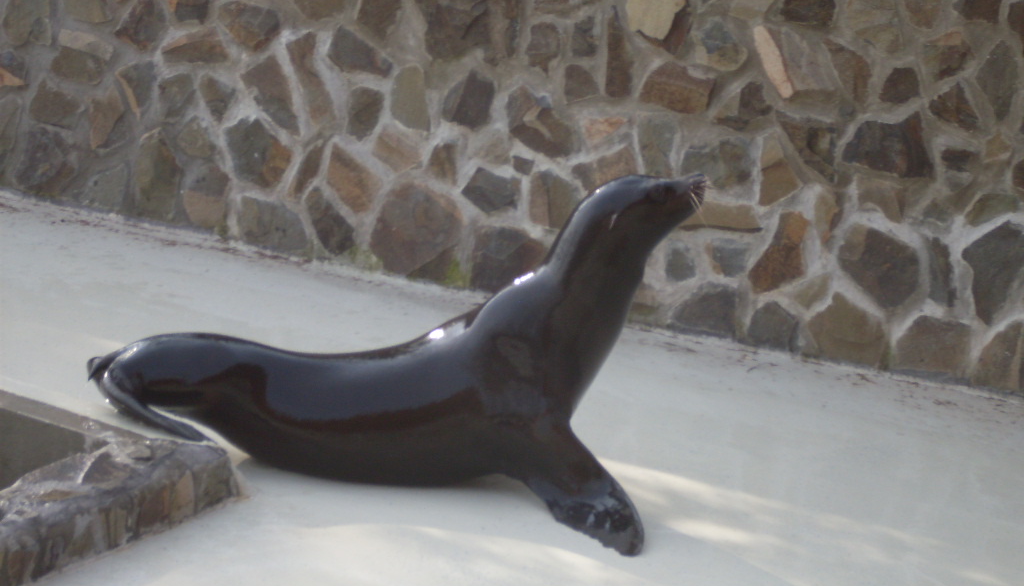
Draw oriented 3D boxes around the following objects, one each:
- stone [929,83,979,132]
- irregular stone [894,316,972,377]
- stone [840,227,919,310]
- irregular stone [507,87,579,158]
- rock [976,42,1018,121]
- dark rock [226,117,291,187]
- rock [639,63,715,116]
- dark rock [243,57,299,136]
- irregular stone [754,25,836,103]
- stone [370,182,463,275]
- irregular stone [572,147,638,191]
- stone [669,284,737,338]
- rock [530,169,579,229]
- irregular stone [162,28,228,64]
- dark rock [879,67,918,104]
[{"bbox_3d":[1.133,-0.483,8.569,0.136,0.118,0.064,11,23,28],"label":"stone"},{"bbox_3d":[1.114,0.126,8.819,0.208,0.150,0.088,11,23,28],"label":"irregular stone"},{"bbox_3d":[0.970,-0.068,8.783,0.244,0.214,0.090,11,20,33],"label":"stone"},{"bbox_3d":[0.081,-0.470,9.293,0.207,0.191,0.105,11,19,28],"label":"irregular stone"},{"bbox_3d":[1.224,-0.535,8.480,0.102,0.198,0.050,11,20,26],"label":"rock"},{"bbox_3d":[-0.722,-0.413,9.806,0.233,0.204,0.090,11,21,31],"label":"dark rock"},{"bbox_3d":[0.455,-0.554,9.000,0.240,0.136,0.090,11,20,33],"label":"rock"},{"bbox_3d":[-0.697,-0.573,9.729,0.174,0.223,0.096,11,19,28],"label":"dark rock"},{"bbox_3d":[0.741,-0.601,8.744,0.222,0.194,0.090,11,20,26],"label":"irregular stone"},{"bbox_3d":[-0.245,-0.190,9.554,0.305,0.277,0.145,11,23,28],"label":"stone"},{"bbox_3d":[0.276,-0.342,9.193,0.226,0.171,0.090,11,20,33],"label":"irregular stone"},{"bbox_3d":[0.534,0.026,9.133,0.203,0.144,0.085,11,23,28],"label":"stone"},{"bbox_3d":[0.138,-0.262,9.316,0.180,0.170,0.090,11,20,33],"label":"rock"},{"bbox_3d":[-0.894,-0.708,9.611,0.217,0.102,0.050,11,20,26],"label":"irregular stone"},{"bbox_3d":[0.997,-0.536,8.627,0.110,0.099,0.052,11,23,28],"label":"dark rock"}]

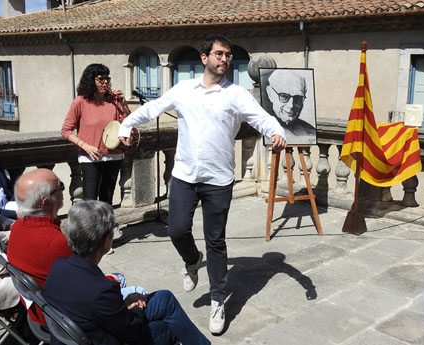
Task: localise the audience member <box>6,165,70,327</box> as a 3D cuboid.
[{"bbox_3d":[-0.597,0.534,2.470,0.760,1.180,0.520,-7,12,-37],"label":"audience member"}]

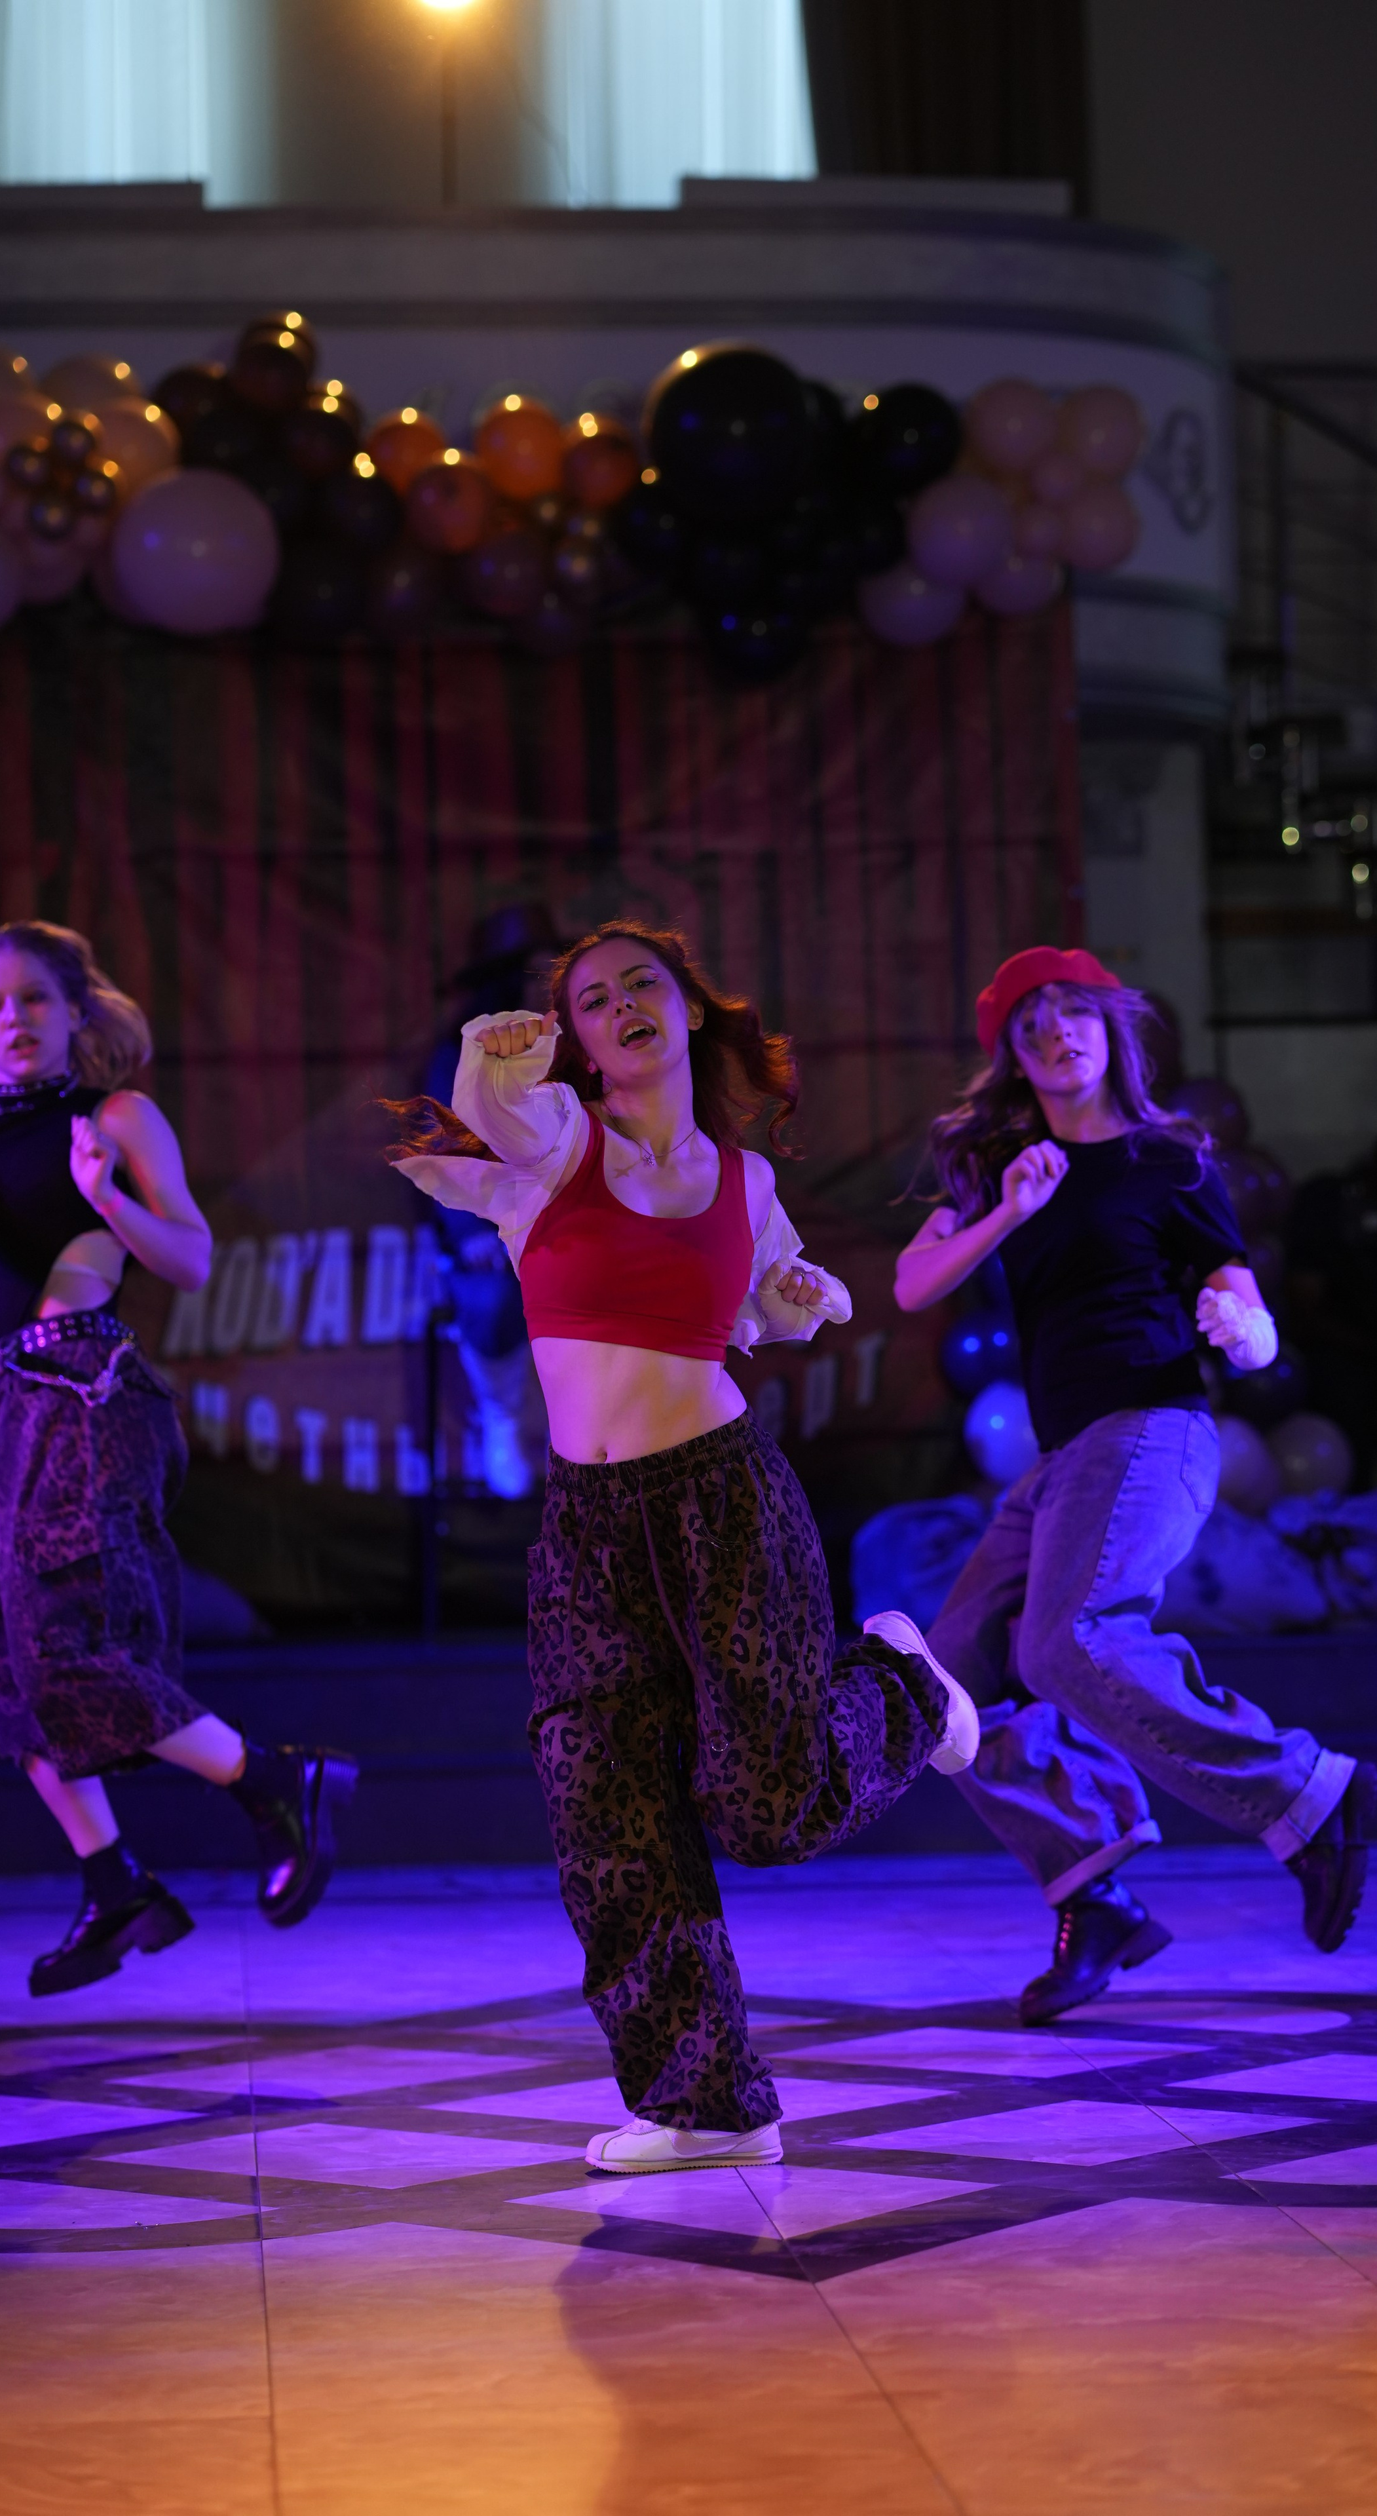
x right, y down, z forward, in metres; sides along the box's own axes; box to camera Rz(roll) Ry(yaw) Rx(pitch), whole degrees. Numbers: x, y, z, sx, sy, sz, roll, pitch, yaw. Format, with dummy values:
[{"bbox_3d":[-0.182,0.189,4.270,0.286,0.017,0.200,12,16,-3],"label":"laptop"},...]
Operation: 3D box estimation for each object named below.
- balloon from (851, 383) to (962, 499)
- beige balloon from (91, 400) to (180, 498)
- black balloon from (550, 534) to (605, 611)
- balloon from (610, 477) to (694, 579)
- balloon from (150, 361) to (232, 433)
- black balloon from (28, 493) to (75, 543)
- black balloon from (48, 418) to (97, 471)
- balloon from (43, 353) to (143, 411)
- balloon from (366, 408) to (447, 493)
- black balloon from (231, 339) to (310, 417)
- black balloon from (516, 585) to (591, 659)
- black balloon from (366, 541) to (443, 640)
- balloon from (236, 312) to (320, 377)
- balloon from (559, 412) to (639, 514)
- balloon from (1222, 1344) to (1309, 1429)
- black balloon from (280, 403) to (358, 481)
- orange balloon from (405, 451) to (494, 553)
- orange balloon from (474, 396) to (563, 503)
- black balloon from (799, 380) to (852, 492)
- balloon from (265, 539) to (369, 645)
[{"bbox_3d":[0.532,-1.995,14.491,0.269,0.283,0.269,-1,-1,-3],"label":"balloon"},{"bbox_3d":[-1.220,-1.776,13.072,0.208,0.216,0.208,-1,-1,-5],"label":"beige balloon"},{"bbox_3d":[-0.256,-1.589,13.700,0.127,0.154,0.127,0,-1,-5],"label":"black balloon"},{"bbox_3d":[-0.065,-1.618,13.165,0.205,0.218,0.205,-1,-1,-5],"label":"balloon"},{"bbox_3d":[-1.149,-1.984,13.800,0.192,0.196,0.192,0,-1,-5],"label":"balloon"},{"bbox_3d":[-1.464,-1.701,13.650,0.108,0.117,0.108,0,-1,-5],"label":"black balloon"},{"bbox_3d":[-1.467,-1.937,14.159,0.112,0.127,0.117,-1,-1,-3],"label":"black balloon"},{"bbox_3d":[-1.321,-1.897,13.165,0.218,0.218,0.218,-1,-1,-5],"label":"balloon"},{"bbox_3d":[-0.656,-1.879,13.850,0.193,0.206,0.193,0,-1,-5],"label":"balloon"},{"bbox_3d":[-0.967,-2.038,13.750,0.178,0.182,0.178,0,-1,-5],"label":"black balloon"},{"bbox_3d":[-0.306,-1.427,13.126,0.178,0.195,0.178,-1,-1,-5],"label":"black balloon"},{"bbox_3d":[-0.692,-1.620,14.416,0.196,0.234,0.200,-1,-1,-3],"label":"black balloon"},{"bbox_3d":[-1.004,-2.209,14.511,0.202,0.211,0.207,-1,-1,-3],"label":"balloon"},{"bbox_3d":[-0.194,-1.756,13.155,0.187,0.218,0.187,-1,-1,-5],"label":"balloon"},{"bbox_3d":[1.408,0.307,14.493,0.216,0.221,0.216,-1,-1,-3],"label":"balloon"},{"bbox_3d":[-0.856,-1.891,13.750,0.187,0.191,0.187,0,-1,-5],"label":"black balloon"},{"bbox_3d":[-0.578,-1.824,14.377,0.209,0.247,0.219,-1,-1,-3],"label":"orange balloon"},{"bbox_3d":[-0.415,-1.973,14.489,0.216,0.259,0.225,-1,-1,-3],"label":"orange balloon"},{"bbox_3d":[0.265,-1.930,13.900,0.225,0.244,0.225,0,-1,-5],"label":"black balloon"},{"bbox_3d":[-0.866,-1.548,13.800,0.228,0.242,0.228,0,-1,-5],"label":"balloon"}]

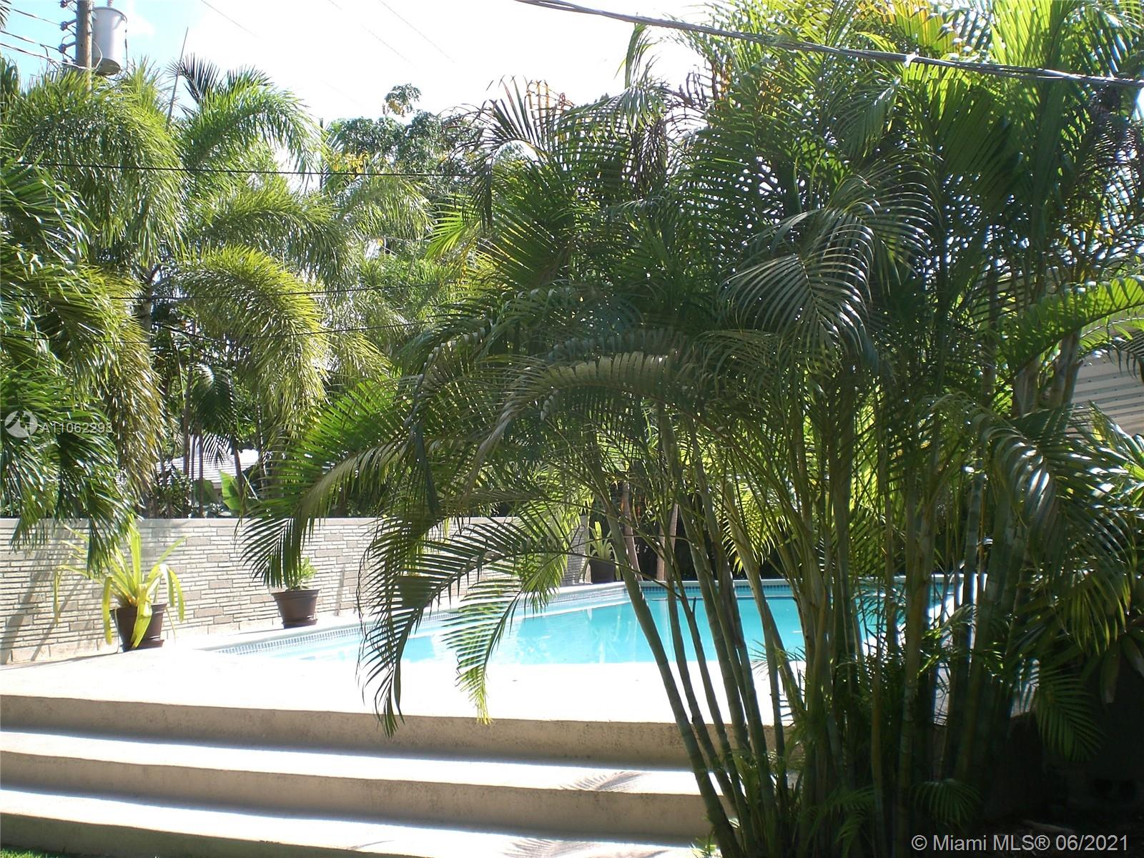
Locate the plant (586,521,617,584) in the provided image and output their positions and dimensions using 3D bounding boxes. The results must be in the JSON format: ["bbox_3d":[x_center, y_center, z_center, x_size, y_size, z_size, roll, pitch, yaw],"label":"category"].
[{"bbox_3d":[0.442,1.883,19.100,0.540,0.970,0.540,0,-4,1],"label":"plant"}]

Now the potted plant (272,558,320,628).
[{"bbox_3d":[-2.591,1.545,11.800,0.460,0.670,0.460,1,-4,-12],"label":"potted plant"}]

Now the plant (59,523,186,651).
[{"bbox_3d":[-3.523,1.244,9.850,0.960,1.030,0.900,1,-4,-20],"label":"plant"}]

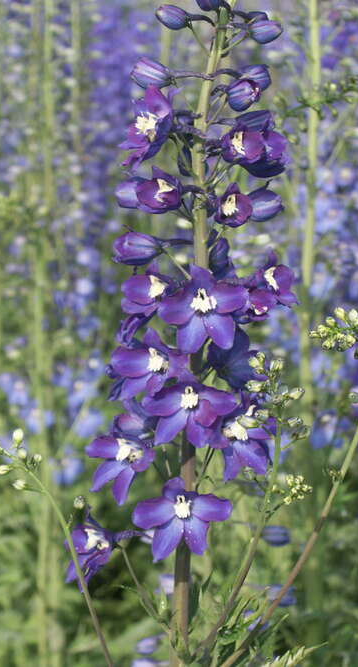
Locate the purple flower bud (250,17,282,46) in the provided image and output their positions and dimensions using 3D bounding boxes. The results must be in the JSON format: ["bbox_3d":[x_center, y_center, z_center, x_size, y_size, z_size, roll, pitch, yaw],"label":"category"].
[{"bbox_3d":[0.049,-0.168,1.040,0.019,0.014,0.014,-6,5,15],"label":"purple flower bud"}]

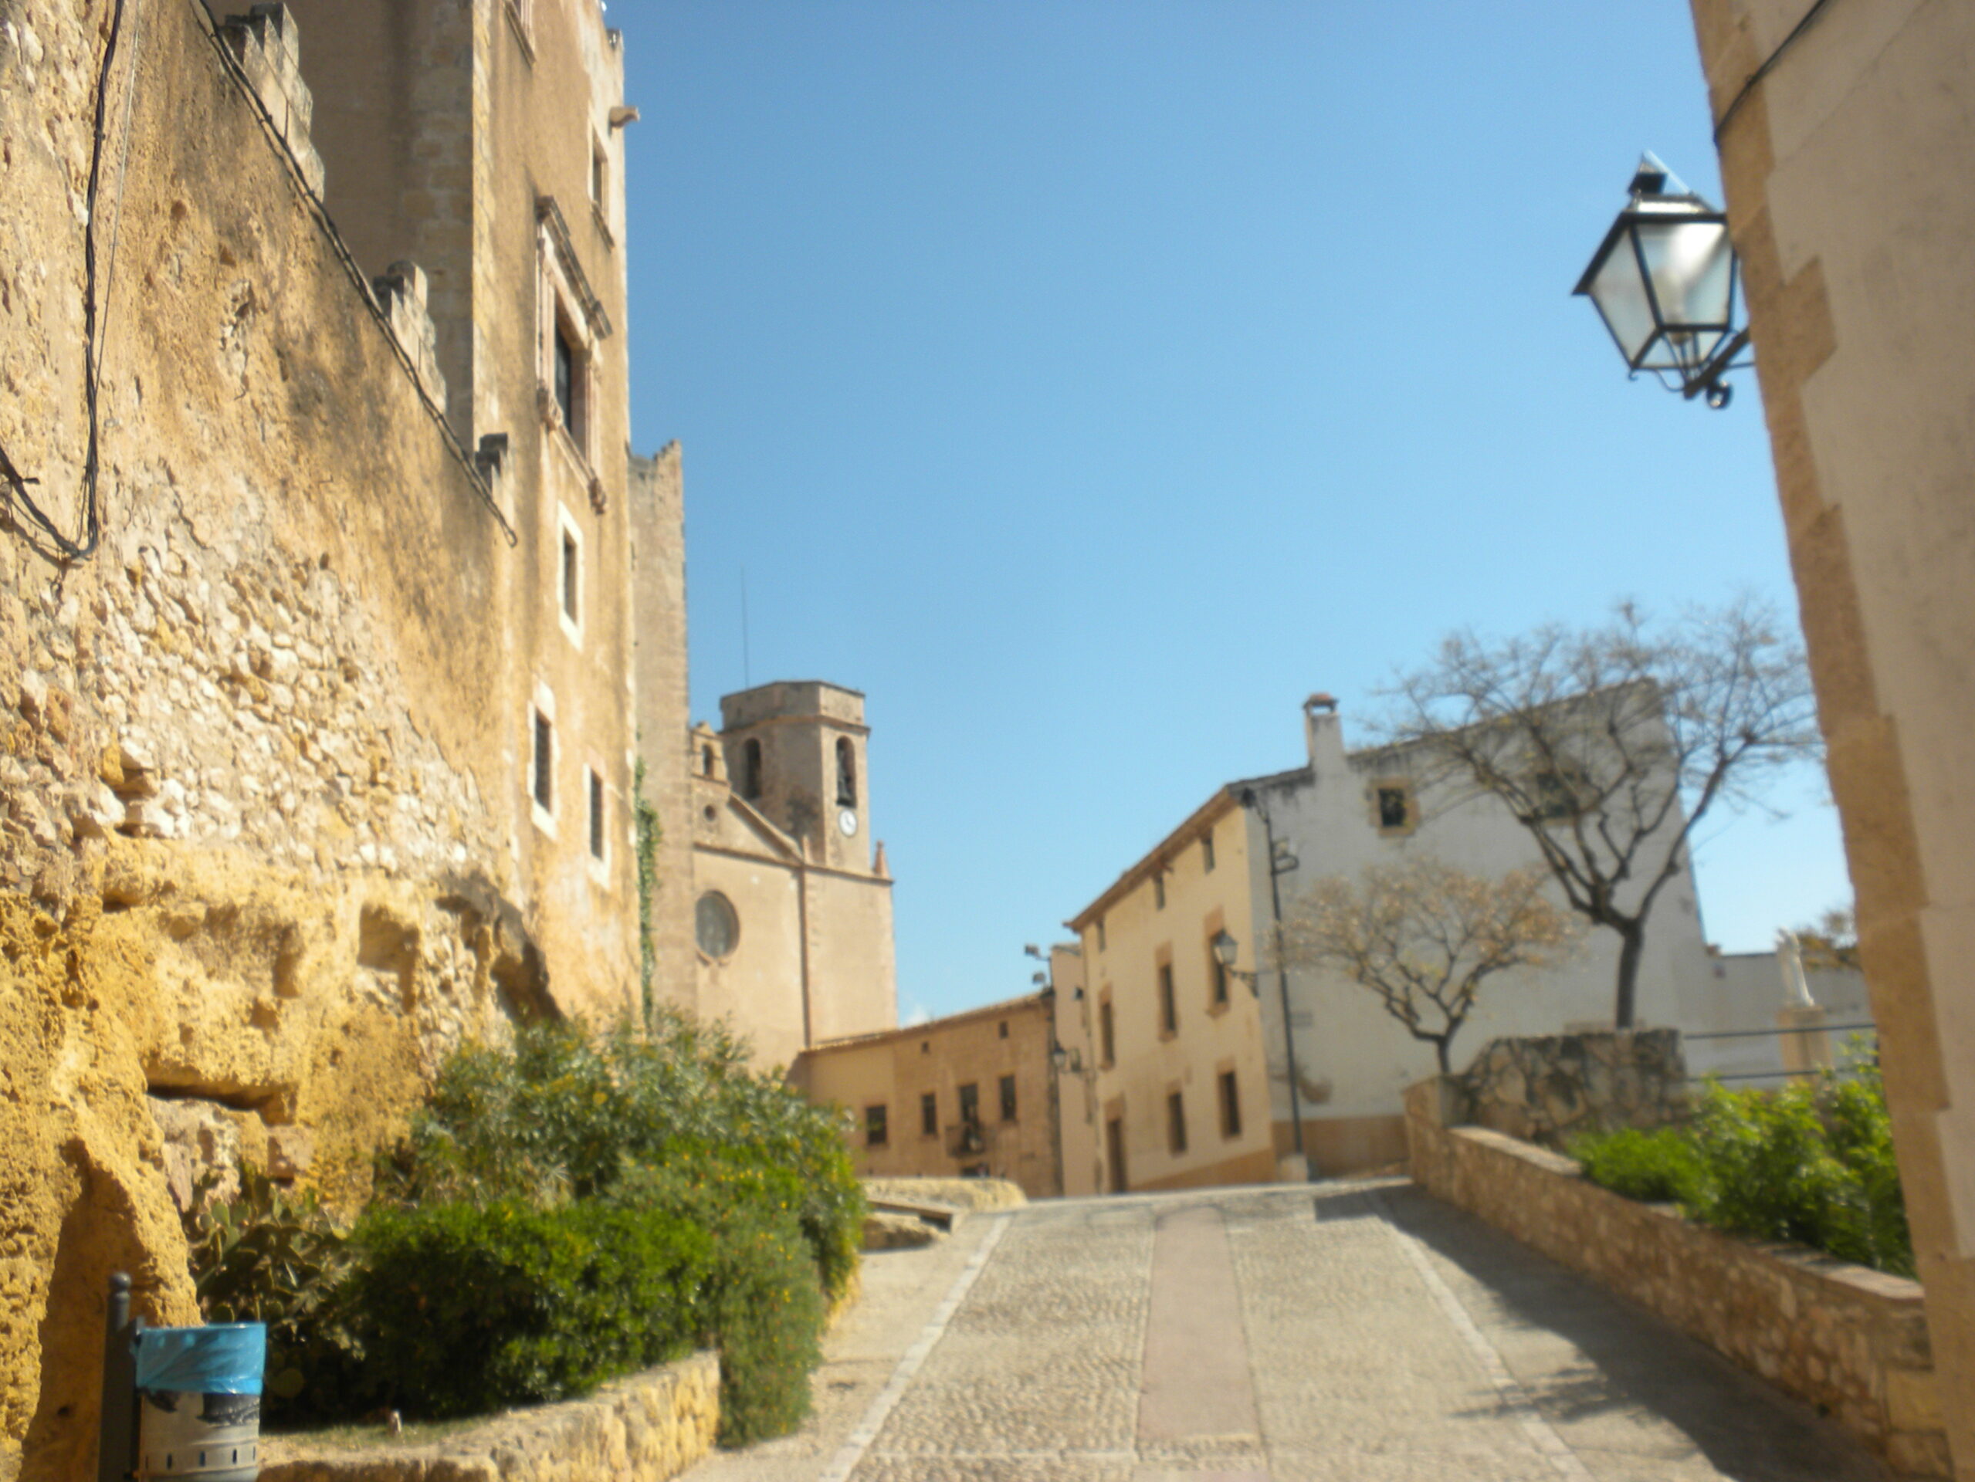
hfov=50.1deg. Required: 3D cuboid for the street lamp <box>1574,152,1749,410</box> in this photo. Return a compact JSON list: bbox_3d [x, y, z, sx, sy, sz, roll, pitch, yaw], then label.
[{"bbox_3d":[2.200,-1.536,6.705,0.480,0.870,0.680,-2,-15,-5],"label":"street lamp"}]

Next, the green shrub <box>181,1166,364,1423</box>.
[{"bbox_3d":[-2.575,1.991,7.600,0.630,0.900,0.650,-4,-15,0],"label":"green shrub"}]

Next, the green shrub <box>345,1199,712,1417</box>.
[{"bbox_3d":[-1.653,2.030,7.600,1.250,0.800,1.000,-4,-15,0],"label":"green shrub"}]

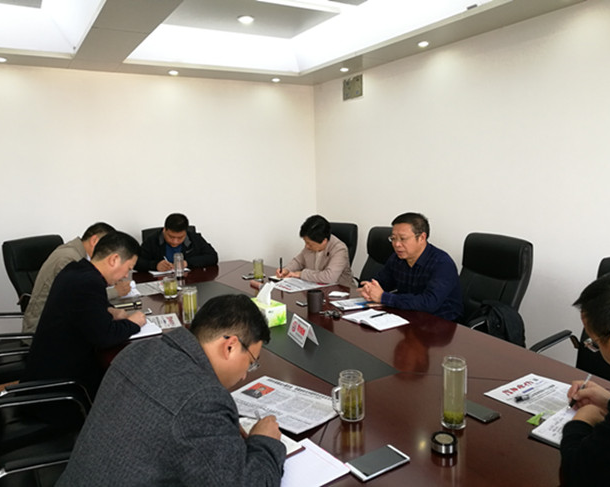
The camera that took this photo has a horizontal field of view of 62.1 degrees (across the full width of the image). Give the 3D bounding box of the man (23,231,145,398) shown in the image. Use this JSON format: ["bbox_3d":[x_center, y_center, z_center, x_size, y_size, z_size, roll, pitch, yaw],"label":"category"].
[{"bbox_3d":[-1.062,0.571,2.541,0.700,1.220,0.550,-6,10,-31],"label":"man"}]

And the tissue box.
[{"bbox_3d":[-0.194,0.351,2.599,0.112,0.095,0.210,-7,10,-34],"label":"tissue box"}]

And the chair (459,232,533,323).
[{"bbox_3d":[0.988,0.500,3.206,0.640,1.070,0.600,-5,9,-24],"label":"chair"}]

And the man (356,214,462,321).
[{"bbox_3d":[0.629,0.454,2.918,0.700,1.260,0.540,-5,9,-22],"label":"man"}]

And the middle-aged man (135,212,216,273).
[{"bbox_3d":[-1.044,0.340,4.303,0.680,1.190,0.780,-7,9,-32],"label":"middle-aged man"}]

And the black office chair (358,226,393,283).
[{"bbox_3d":[0.443,0.432,3.771,0.640,1.070,0.600,-6,9,-27],"label":"black office chair"}]

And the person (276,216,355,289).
[{"bbox_3d":[0.073,0.378,3.818,0.700,1.170,0.520,-7,9,-30],"label":"person"}]

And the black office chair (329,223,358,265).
[{"bbox_3d":[0.132,0.380,4.194,0.640,1.060,0.600,-7,9,-30],"label":"black office chair"}]

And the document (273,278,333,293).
[{"bbox_3d":[0.004,0.268,3.388,0.380,0.010,0.280,-7,9,-30],"label":"document"}]

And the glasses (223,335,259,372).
[{"bbox_3d":[-0.215,0.309,1.507,0.145,0.045,0.140,39,-10,-24],"label":"glasses"}]

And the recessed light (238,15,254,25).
[{"bbox_3d":[-0.474,-1.814,4.110,0.135,0.040,0.135,-2,8,0],"label":"recessed light"}]

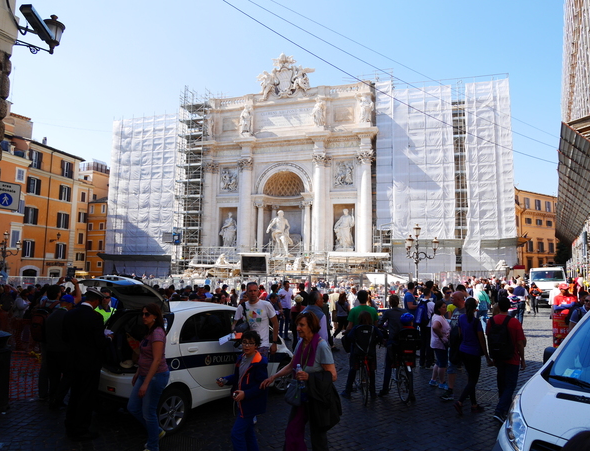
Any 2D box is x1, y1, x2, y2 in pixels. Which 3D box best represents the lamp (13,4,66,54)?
[{"bbox_3d":[-5.299,-4.076,9.428,0.650,0.850,0.950,-4,-8,42],"label":"lamp"}]

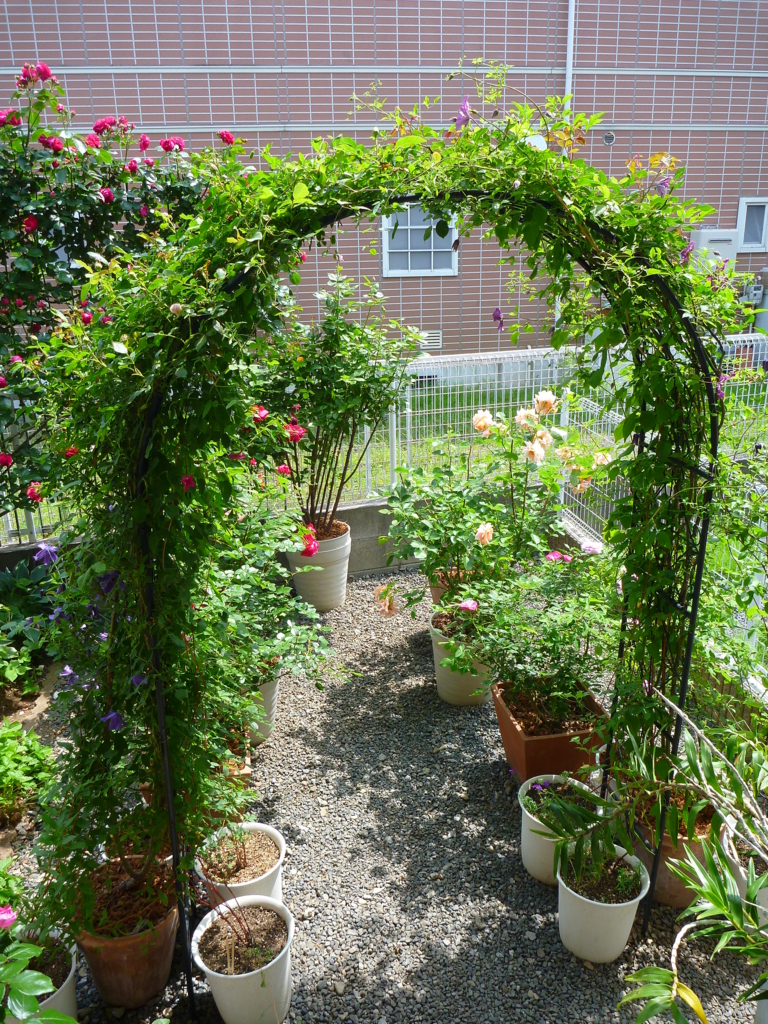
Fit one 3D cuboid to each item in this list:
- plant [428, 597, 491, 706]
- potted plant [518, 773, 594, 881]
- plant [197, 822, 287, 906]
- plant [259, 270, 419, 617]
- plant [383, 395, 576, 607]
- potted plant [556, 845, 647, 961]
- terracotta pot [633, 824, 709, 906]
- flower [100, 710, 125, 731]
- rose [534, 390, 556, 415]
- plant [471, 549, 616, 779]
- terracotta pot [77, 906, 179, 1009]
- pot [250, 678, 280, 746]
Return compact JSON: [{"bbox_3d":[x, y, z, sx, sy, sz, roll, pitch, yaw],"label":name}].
[{"bbox_3d":[0.337,0.631,3.515,0.278,0.306,0.278,-1,17,0],"label":"plant"},{"bbox_3d":[0.535,0.968,2.527,0.246,0.240,0.246,-1,17,0],"label":"potted plant"},{"bbox_3d":[-0.390,1.052,2.312,0.247,0.236,0.247,-1,17,0],"label":"plant"},{"bbox_3d":[-0.235,-0.335,4.266,0.780,1.725,0.700,-1,17,0],"label":"plant"},{"bbox_3d":[0.451,0.035,3.991,0.860,1.160,0.720,-1,17,0],"label":"plant"},{"bbox_3d":[0.579,1.057,2.236,0.240,0.240,0.240,-1,17,0],"label":"potted plant"},{"bbox_3d":[0.847,0.989,2.404,0.255,0.265,0.255,-1,17,0],"label":"terracotta pot"},{"bbox_3d":[-0.637,0.493,1.939,0.058,0.048,0.045,-1,17,0],"label":"flower"},{"bbox_3d":[0.741,-0.491,3.830,0.100,0.095,0.095,-1,17,0],"label":"rose"},{"bbox_3d":[0.534,0.553,2.885,0.450,0.820,0.450,-4,18,-11],"label":"plant"},{"bbox_3d":[-0.652,1.097,2.131,0.265,0.265,0.265,-1,17,0],"label":"terracotta pot"},{"bbox_3d":[-0.548,0.737,3.245,0.285,0.290,0.285,-1,17,0],"label":"pot"}]

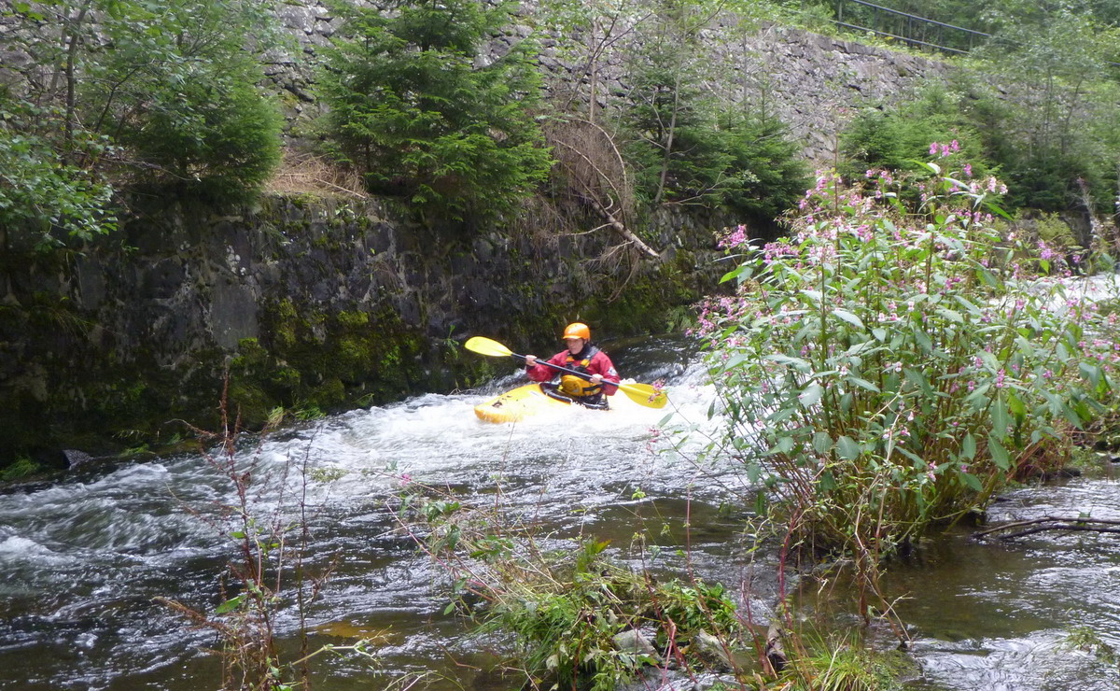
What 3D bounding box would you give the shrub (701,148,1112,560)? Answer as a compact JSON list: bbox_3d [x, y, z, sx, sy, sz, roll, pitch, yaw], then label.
[{"bbox_3d":[1.780,-0.010,7.800,2.100,2.000,1.800,0,4,0],"label":"shrub"}]

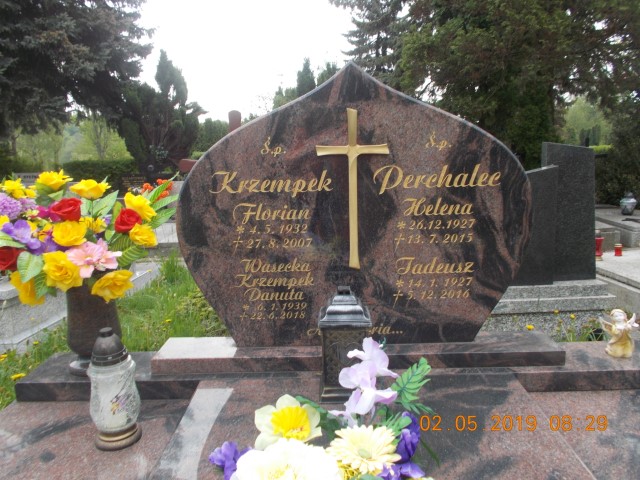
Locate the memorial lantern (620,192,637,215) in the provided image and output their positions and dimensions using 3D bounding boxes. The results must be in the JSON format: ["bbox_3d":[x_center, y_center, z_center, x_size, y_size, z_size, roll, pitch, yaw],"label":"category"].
[{"bbox_3d":[3.472,-0.416,5.437,0.186,0.254,0.186,-1,11,1],"label":"memorial lantern"}]

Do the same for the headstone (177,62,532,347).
[{"bbox_3d":[0.102,-0.092,1.485,1.060,0.854,0.080,-1,11,1],"label":"headstone"}]

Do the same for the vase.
[{"bbox_3d":[-0.716,0.260,1.517,0.178,0.286,0.178,-1,11,1],"label":"vase"}]

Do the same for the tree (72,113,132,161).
[{"bbox_3d":[-15.719,-7.588,35.410,4.600,4.058,4.400,-1,11,1],"label":"tree"}]

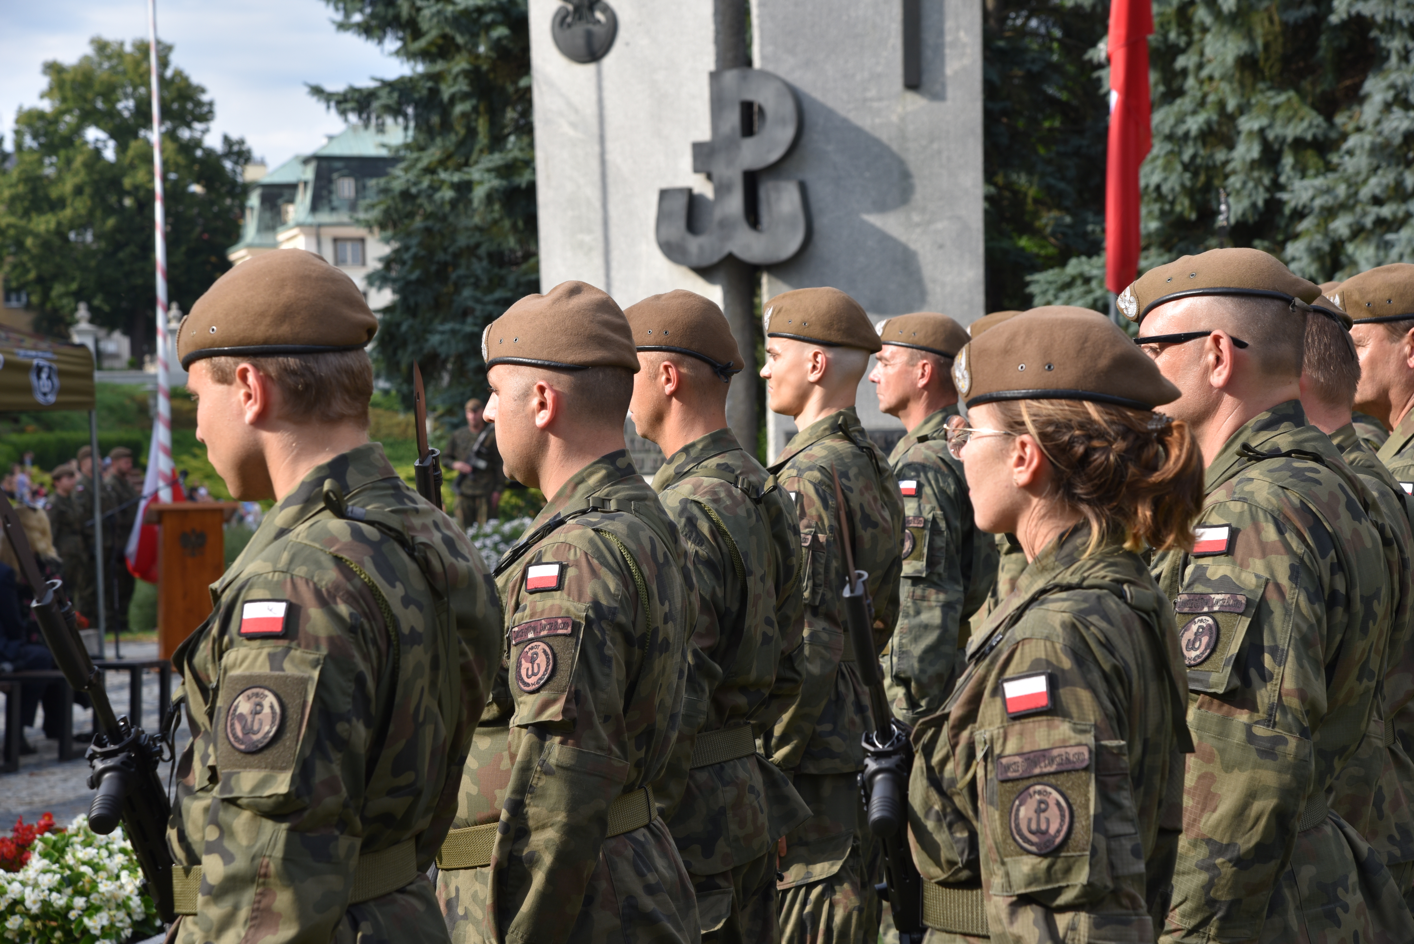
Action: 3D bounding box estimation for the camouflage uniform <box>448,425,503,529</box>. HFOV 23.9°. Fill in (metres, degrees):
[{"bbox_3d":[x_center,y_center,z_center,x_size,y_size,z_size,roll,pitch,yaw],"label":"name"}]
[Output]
[{"bbox_3d":[-2.169,0.310,31.319,0.600,1.500,0.380,-1,1,5],"label":"camouflage uniform"}]

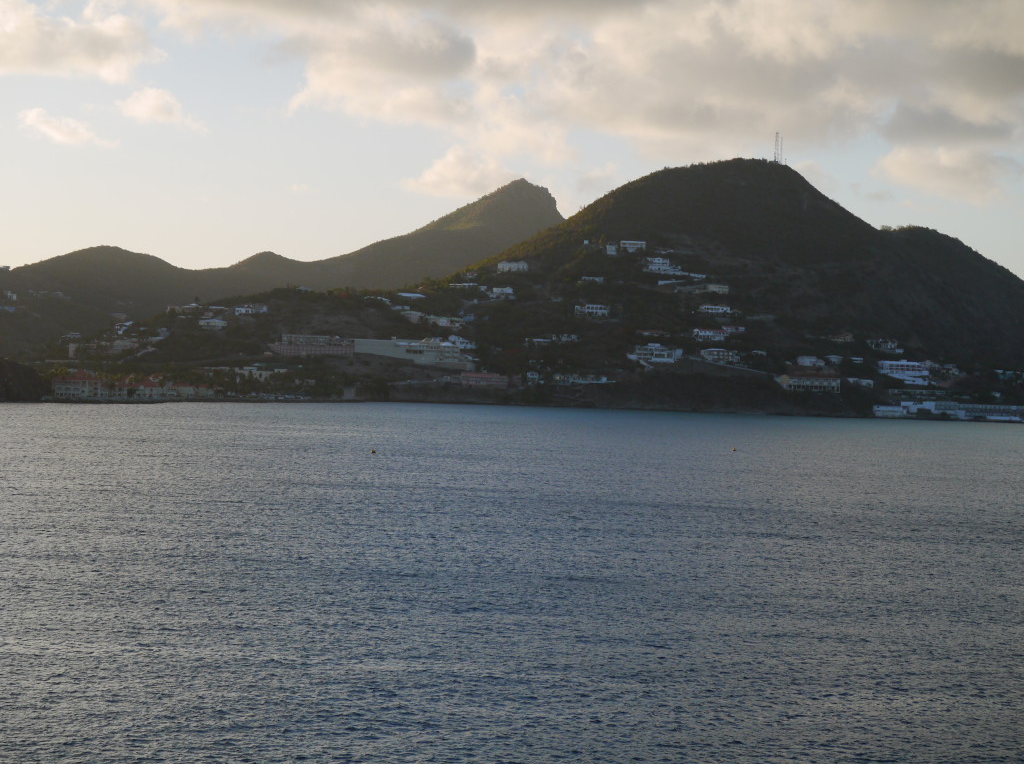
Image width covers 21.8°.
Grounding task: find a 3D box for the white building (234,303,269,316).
[{"bbox_3d":[-181.010,-50.380,1850.000,22.000,9.200,12.000,1,0,-5],"label":"white building"}]

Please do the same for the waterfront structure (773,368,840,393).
[{"bbox_3d":[171.500,-0.290,1540.000,33.900,12.100,13.000,1,0,-12],"label":"waterfront structure"}]

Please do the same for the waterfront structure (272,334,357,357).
[{"bbox_3d":[-139.320,-25.360,1850.000,57.100,14.500,18.000,1,0,-3],"label":"waterfront structure"}]

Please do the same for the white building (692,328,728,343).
[{"bbox_3d":[123.020,-28.820,1650.000,19.500,8.200,11.000,1,0,-15],"label":"white building"}]

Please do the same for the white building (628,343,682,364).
[{"bbox_3d":[86.240,-17.130,1600.000,29.400,12.600,17.000,1,0,8],"label":"white building"}]

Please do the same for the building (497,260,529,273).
[{"bbox_3d":[0.350,-80.260,1850.000,20.600,7.900,12.000,1,0,-5],"label":"building"}]

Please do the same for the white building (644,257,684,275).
[{"bbox_3d":[100.620,-77.890,1780.000,25.200,11.400,14.000,1,0,3],"label":"white building"}]

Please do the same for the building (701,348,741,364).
[{"bbox_3d":[124.520,-15.230,1590.000,22.100,9.100,13.000,1,0,-5],"label":"building"}]

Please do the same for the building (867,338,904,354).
[{"bbox_3d":[231.470,-22.000,1650.000,21.800,9.400,13.000,1,0,-5],"label":"building"}]

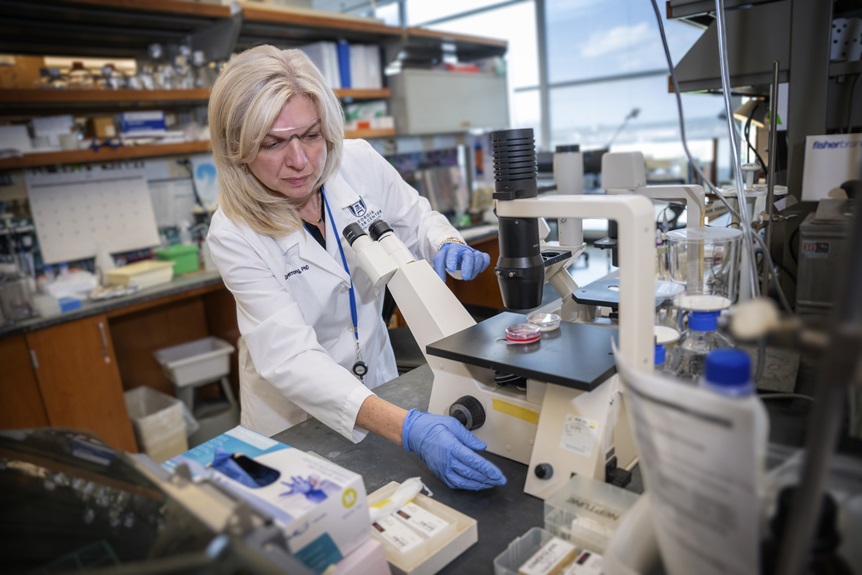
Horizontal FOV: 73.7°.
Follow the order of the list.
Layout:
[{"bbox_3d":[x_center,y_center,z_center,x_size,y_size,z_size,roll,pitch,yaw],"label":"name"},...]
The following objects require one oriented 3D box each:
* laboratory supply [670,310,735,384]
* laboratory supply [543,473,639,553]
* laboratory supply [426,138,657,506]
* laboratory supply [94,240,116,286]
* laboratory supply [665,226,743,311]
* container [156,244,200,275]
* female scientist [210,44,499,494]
[{"bbox_3d":[0.465,0.143,0.987,0.114,0.217,0.114,8,20,42],"label":"laboratory supply"},{"bbox_3d":[0.221,0.309,0.757,0.120,0.057,0.082,8,20,42],"label":"laboratory supply"},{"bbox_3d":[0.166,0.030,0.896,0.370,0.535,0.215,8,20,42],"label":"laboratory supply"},{"bbox_3d":[-1.529,-0.113,2.700,0.100,0.215,0.100,8,20,42],"label":"laboratory supply"},{"bbox_3d":[0.450,-0.022,0.944,0.125,0.126,0.125,8,20,42],"label":"laboratory supply"},{"bbox_3d":[-1.288,-0.141,2.908,0.160,0.115,0.140,8,20,42],"label":"container"},{"bbox_3d":[-0.080,0.339,1.198,0.740,1.620,0.520,8,20,42],"label":"female scientist"}]

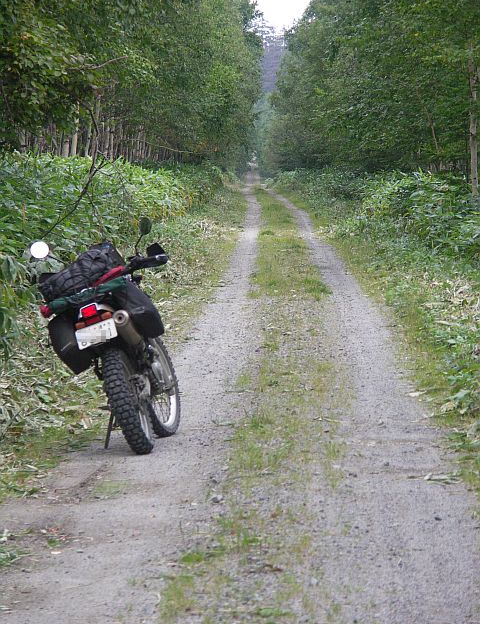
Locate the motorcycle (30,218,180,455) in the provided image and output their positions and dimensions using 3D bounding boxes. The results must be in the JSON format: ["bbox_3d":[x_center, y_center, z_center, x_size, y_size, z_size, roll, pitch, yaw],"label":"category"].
[{"bbox_3d":[-0.708,0.133,21.650,0.830,1.340,2.150,-17,0,7],"label":"motorcycle"}]

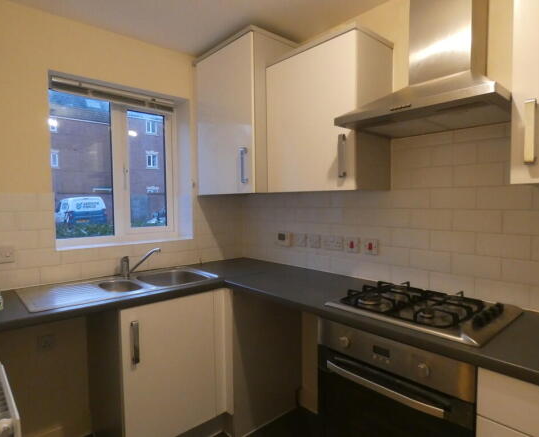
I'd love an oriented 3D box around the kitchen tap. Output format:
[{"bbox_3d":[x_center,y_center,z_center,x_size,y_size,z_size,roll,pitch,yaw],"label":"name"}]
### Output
[{"bbox_3d":[-0.768,0.272,2.024,0.228,0.164,0.050,-1,3,-10],"label":"kitchen tap"}]

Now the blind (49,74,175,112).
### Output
[{"bbox_3d":[-0.989,-0.800,2.222,0.780,0.077,0.055,-3,4,-42],"label":"blind"}]

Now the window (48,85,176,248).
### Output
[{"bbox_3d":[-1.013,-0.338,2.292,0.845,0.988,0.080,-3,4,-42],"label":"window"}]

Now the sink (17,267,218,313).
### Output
[{"bbox_3d":[-0.784,0.434,1.870,0.947,0.156,0.428,-3,4,-42],"label":"sink"}]

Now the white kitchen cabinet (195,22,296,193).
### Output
[{"bbox_3d":[-0.151,-0.640,2.322,0.428,0.955,0.652,-3,4,-42],"label":"white kitchen cabinet"}]

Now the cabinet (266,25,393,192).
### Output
[{"bbox_3d":[0.313,-0.524,1.884,0.330,0.750,0.619,-3,4,-42],"label":"cabinet"}]

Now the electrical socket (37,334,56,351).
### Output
[{"bbox_3d":[-1.229,0.687,1.860,0.086,0.085,0.015,-3,4,-42],"label":"electrical socket"}]

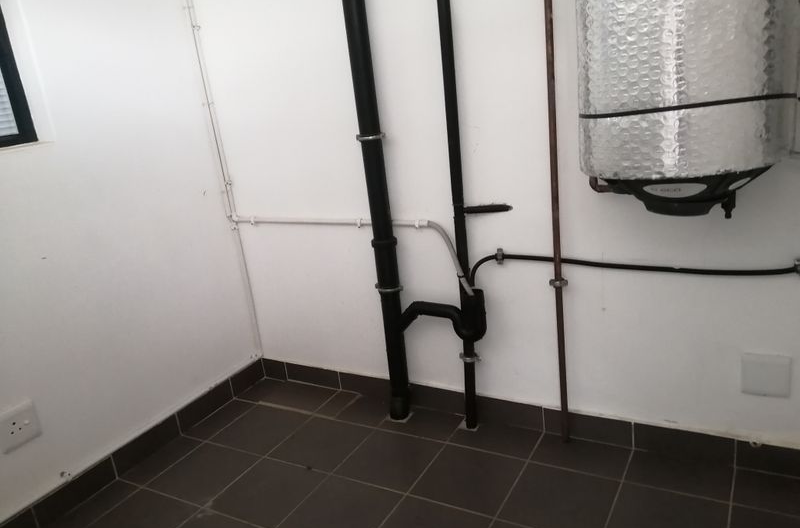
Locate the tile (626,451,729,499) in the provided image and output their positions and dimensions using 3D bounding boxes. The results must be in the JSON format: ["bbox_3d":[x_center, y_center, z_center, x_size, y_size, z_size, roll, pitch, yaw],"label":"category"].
[{"bbox_3d":[0.902,0.684,1.948,0.308,0.010,0.200,3,19,30],"label":"tile"}]

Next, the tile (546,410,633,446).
[{"bbox_3d":[0.655,0.569,2.107,0.300,0.096,0.012,3,19,31],"label":"tile"}]

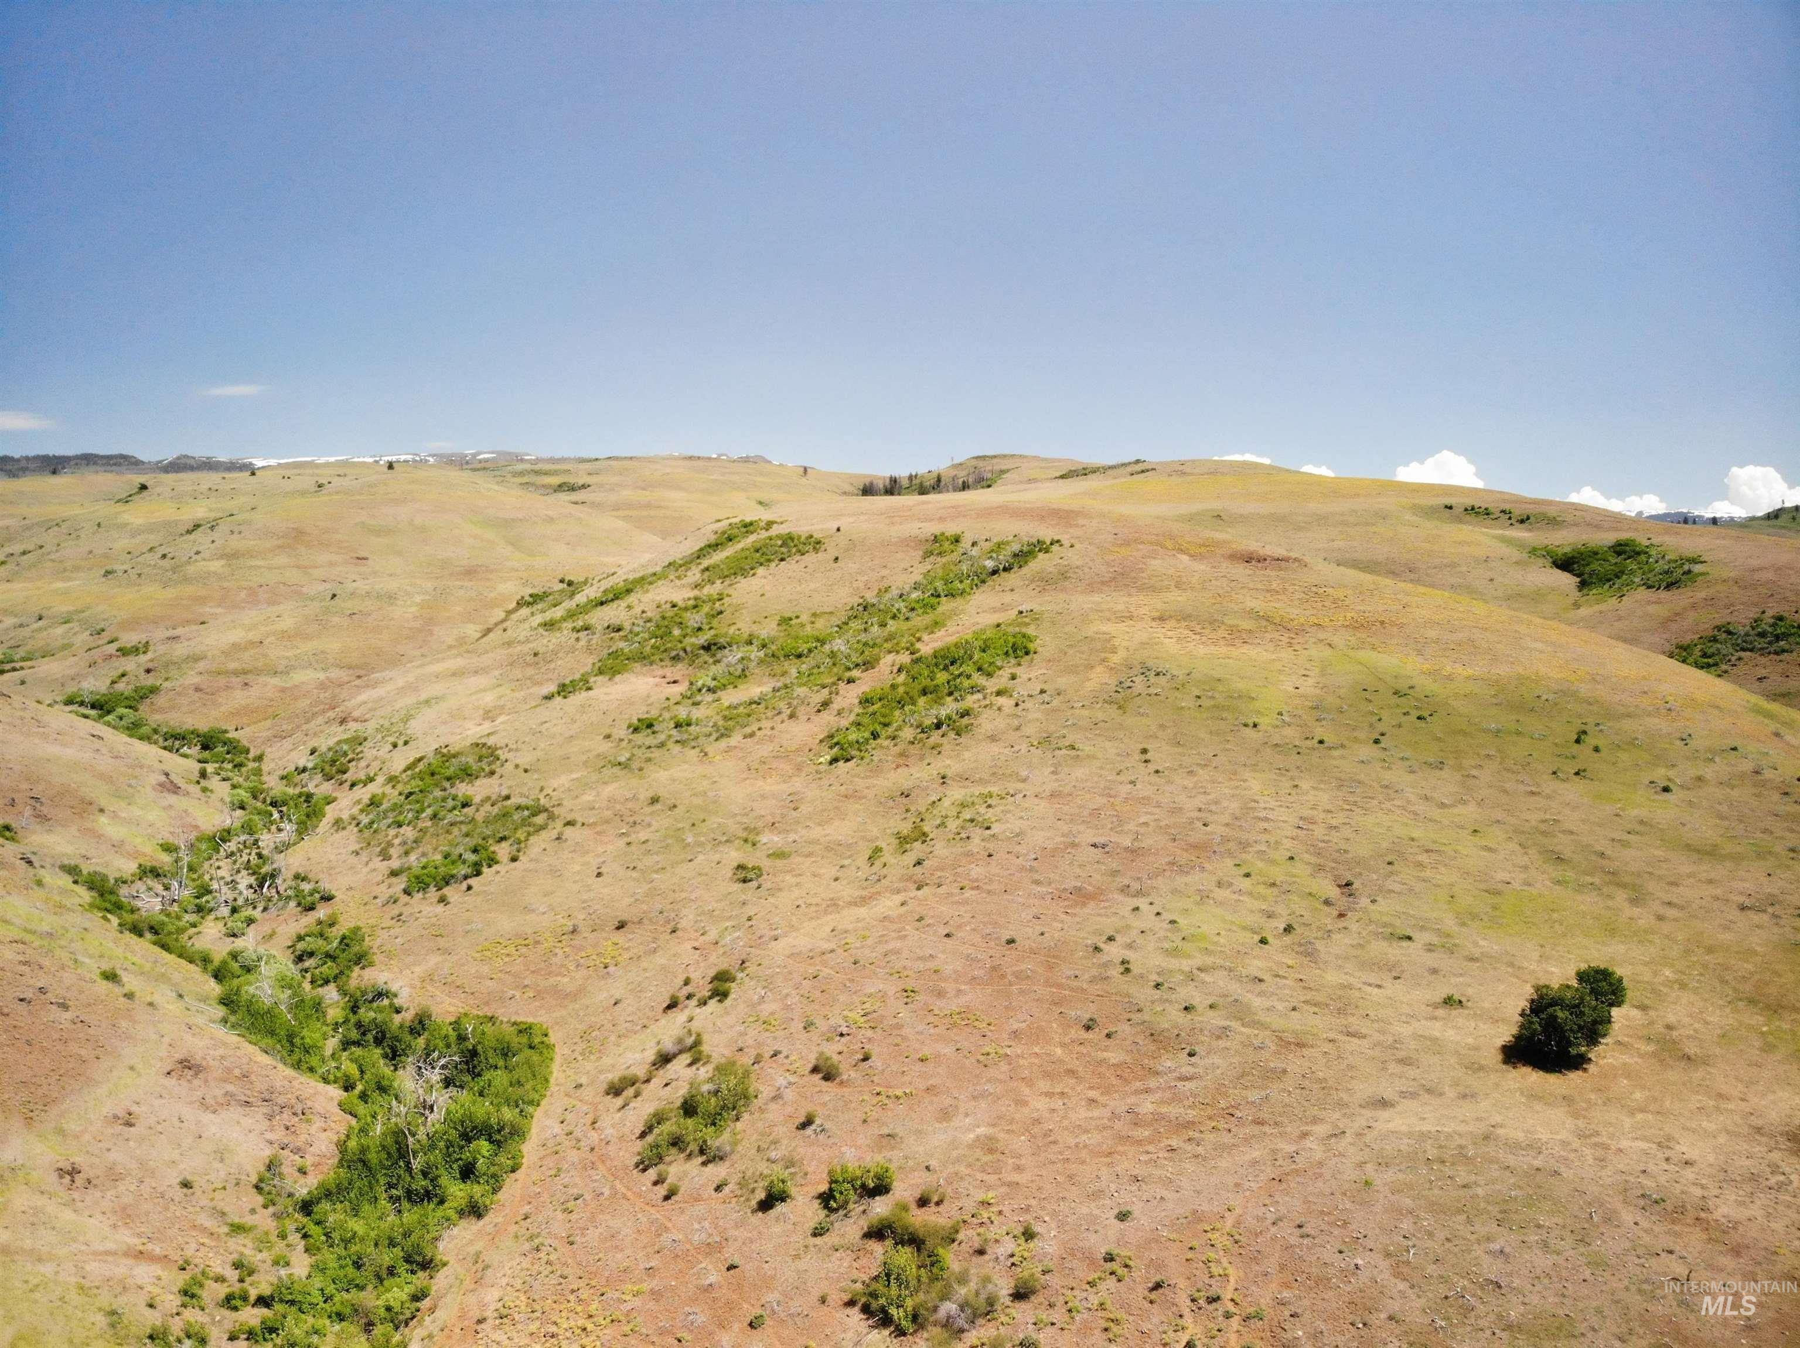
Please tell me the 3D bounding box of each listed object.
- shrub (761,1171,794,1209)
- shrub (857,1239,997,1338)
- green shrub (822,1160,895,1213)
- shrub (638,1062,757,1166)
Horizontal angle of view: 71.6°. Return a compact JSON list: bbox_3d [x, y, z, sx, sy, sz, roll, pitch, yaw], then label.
[{"bbox_3d":[-6.460,27.380,66.400,1.530,1.500,1.290,0,8,0],"label":"shrub"},{"bbox_3d":[1.280,27.700,56.580,6.310,2.500,4.040,0,8,0],"label":"shrub"},{"bbox_3d":[-2.120,26.650,64.920,3.730,1.800,2.420,0,8,0],"label":"green shrub"},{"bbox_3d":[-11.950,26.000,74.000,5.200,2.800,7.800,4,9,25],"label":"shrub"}]

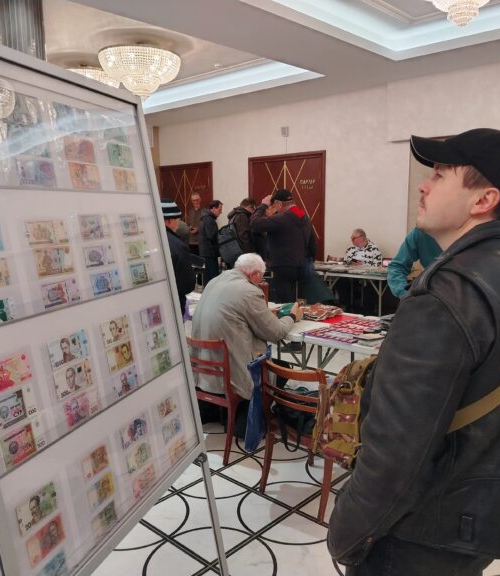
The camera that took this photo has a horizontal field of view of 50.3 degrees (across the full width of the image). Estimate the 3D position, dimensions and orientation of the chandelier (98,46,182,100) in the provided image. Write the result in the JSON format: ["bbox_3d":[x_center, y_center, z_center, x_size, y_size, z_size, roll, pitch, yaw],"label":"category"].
[{"bbox_3d":[-1.301,-2.578,6.453,0.960,0.570,0.960,-1,8,0],"label":"chandelier"}]

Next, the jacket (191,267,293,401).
[{"bbox_3d":[-0.025,0.254,3.607,0.600,0.790,0.700,7,12,42],"label":"jacket"}]

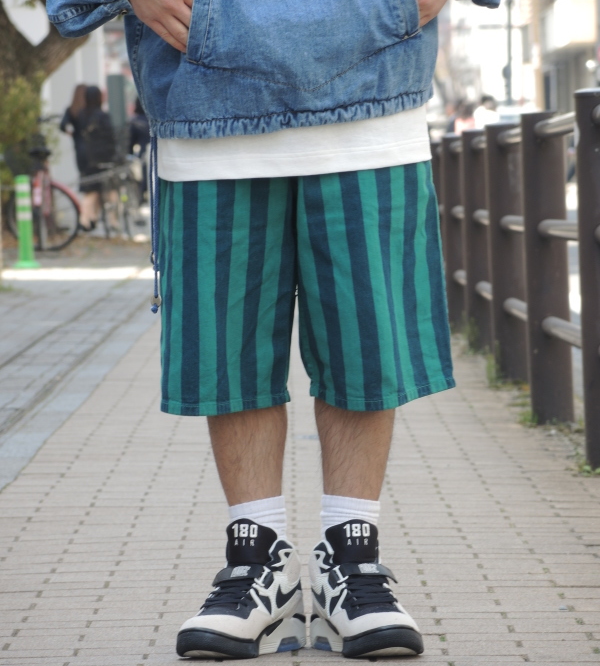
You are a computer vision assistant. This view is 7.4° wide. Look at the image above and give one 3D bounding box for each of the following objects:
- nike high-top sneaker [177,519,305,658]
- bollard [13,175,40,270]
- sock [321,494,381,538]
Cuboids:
[{"bbox_3d":[-0.081,0.351,6.400,0.113,0.180,0.288,0,2,20],"label":"nike high-top sneaker"},{"bbox_3d":[-2.387,-0.965,40.200,0.210,0.800,0.210,-2,2,0],"label":"bollard"},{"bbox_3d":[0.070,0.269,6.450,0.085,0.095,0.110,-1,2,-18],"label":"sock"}]

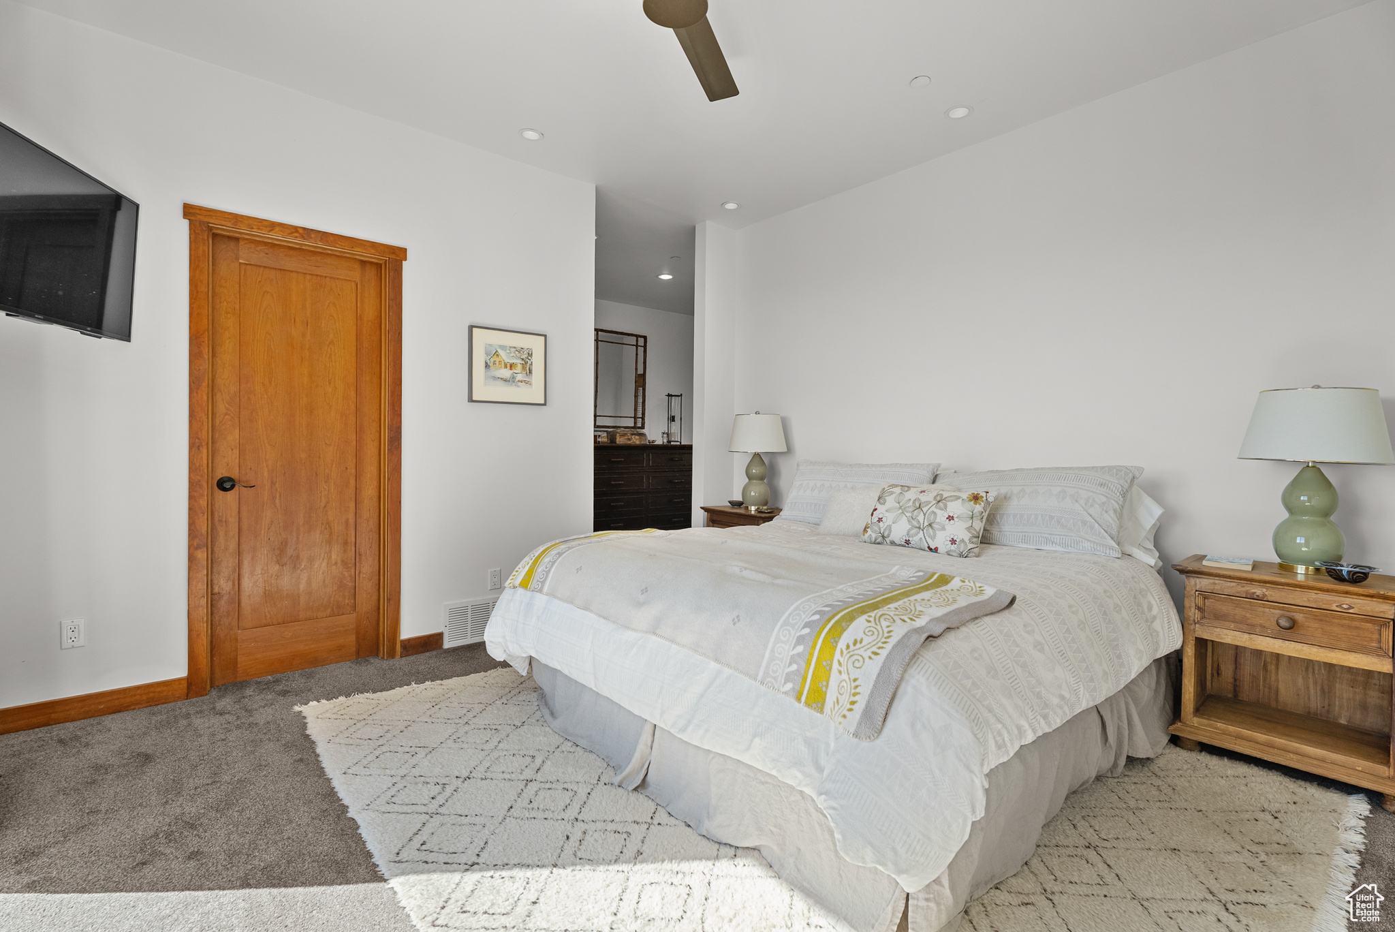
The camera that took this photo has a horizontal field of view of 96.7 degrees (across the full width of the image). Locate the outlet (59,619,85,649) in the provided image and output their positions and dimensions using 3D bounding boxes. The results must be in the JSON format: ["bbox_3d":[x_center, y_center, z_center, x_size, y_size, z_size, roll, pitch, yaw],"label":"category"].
[{"bbox_3d":[-2.491,0.670,2.475,0.070,0.114,0.010,0,2,-40],"label":"outlet"}]

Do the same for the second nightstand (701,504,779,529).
[{"bbox_3d":[0.352,0.655,4.259,0.390,0.705,0.625,0,2,-42],"label":"second nightstand"}]

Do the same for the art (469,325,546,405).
[{"bbox_3d":[-1.084,-0.567,3.583,0.453,0.420,0.030,0,2,-40],"label":"art"}]

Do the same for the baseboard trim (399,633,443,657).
[{"bbox_3d":[-1.476,0.955,3.321,0.217,0.095,0.016,0,2,-40],"label":"baseboard trim"}]

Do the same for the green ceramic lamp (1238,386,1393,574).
[{"bbox_3d":[2.201,0.046,2.225,0.396,0.668,0.396,0,2,-42],"label":"green ceramic lamp"}]

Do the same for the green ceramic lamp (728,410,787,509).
[{"bbox_3d":[0.407,-0.034,4.224,0.396,0.668,0.396,1,1,0],"label":"green ceramic lamp"}]

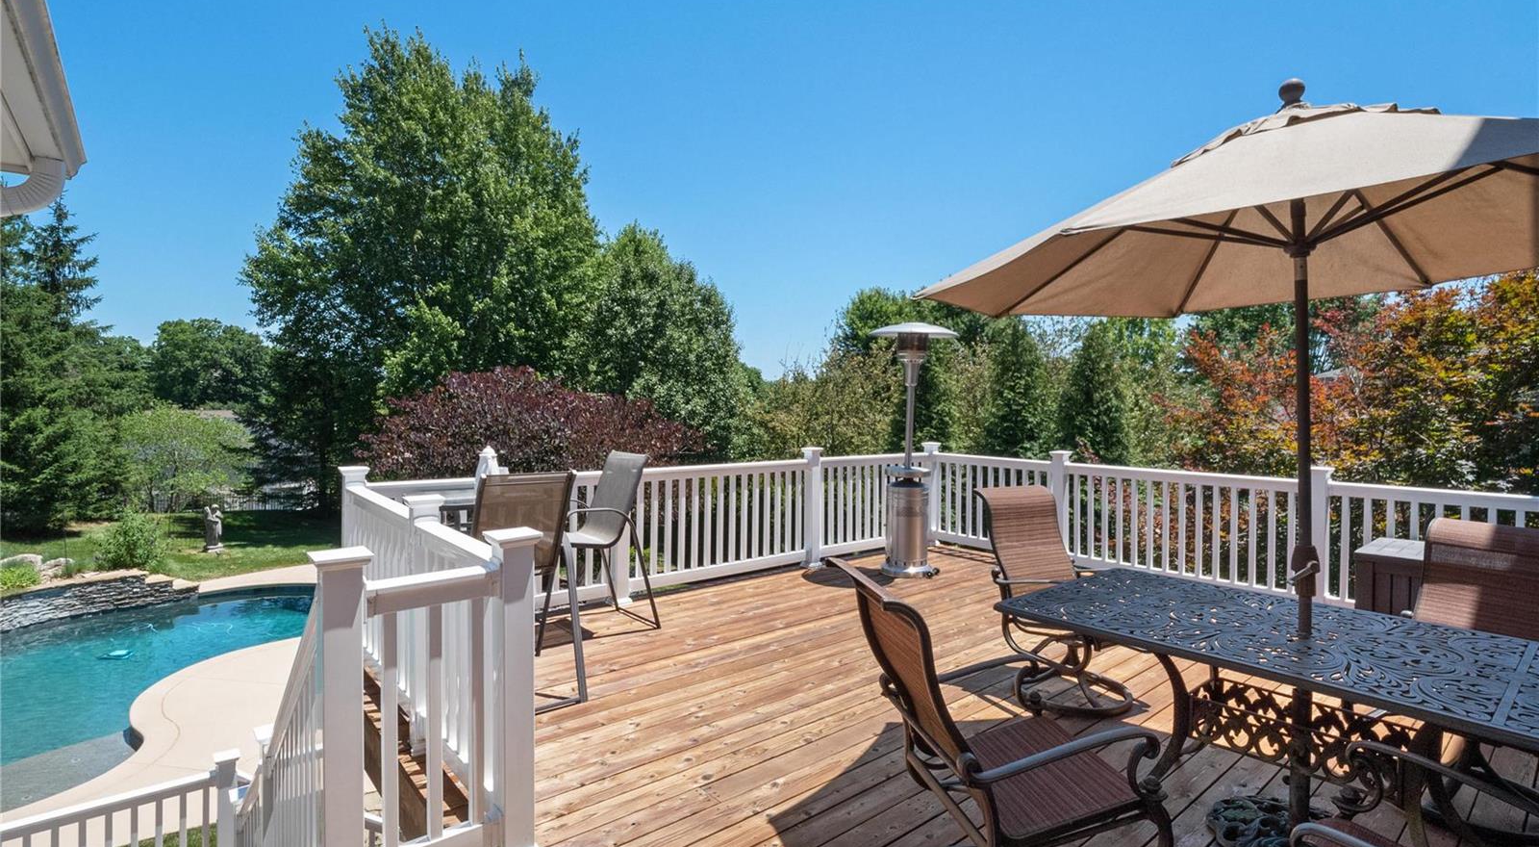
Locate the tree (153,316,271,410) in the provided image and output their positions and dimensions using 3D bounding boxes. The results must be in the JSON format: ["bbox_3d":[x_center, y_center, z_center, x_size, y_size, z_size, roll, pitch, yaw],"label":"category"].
[{"bbox_3d":[-45.000,-1.900,55.000,8.200,13.000,8.200,-1,2,-39],"label":"tree"}]

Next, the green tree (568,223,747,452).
[{"bbox_3d":[-3.760,-1.570,21.500,6.000,9.400,5.900,0,1,-10],"label":"green tree"}]

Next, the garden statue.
[{"bbox_3d":[-13.990,2.645,17.200,0.450,1.210,0.420,0,1,-19],"label":"garden statue"}]

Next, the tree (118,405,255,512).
[{"bbox_3d":[-19.850,1.210,23.300,3.600,3.650,3.600,-1,2,-40],"label":"tree"}]

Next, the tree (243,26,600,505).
[{"bbox_3d":[-11.940,-5.370,23.500,10.900,16.500,10.500,0,1,-27],"label":"tree"}]

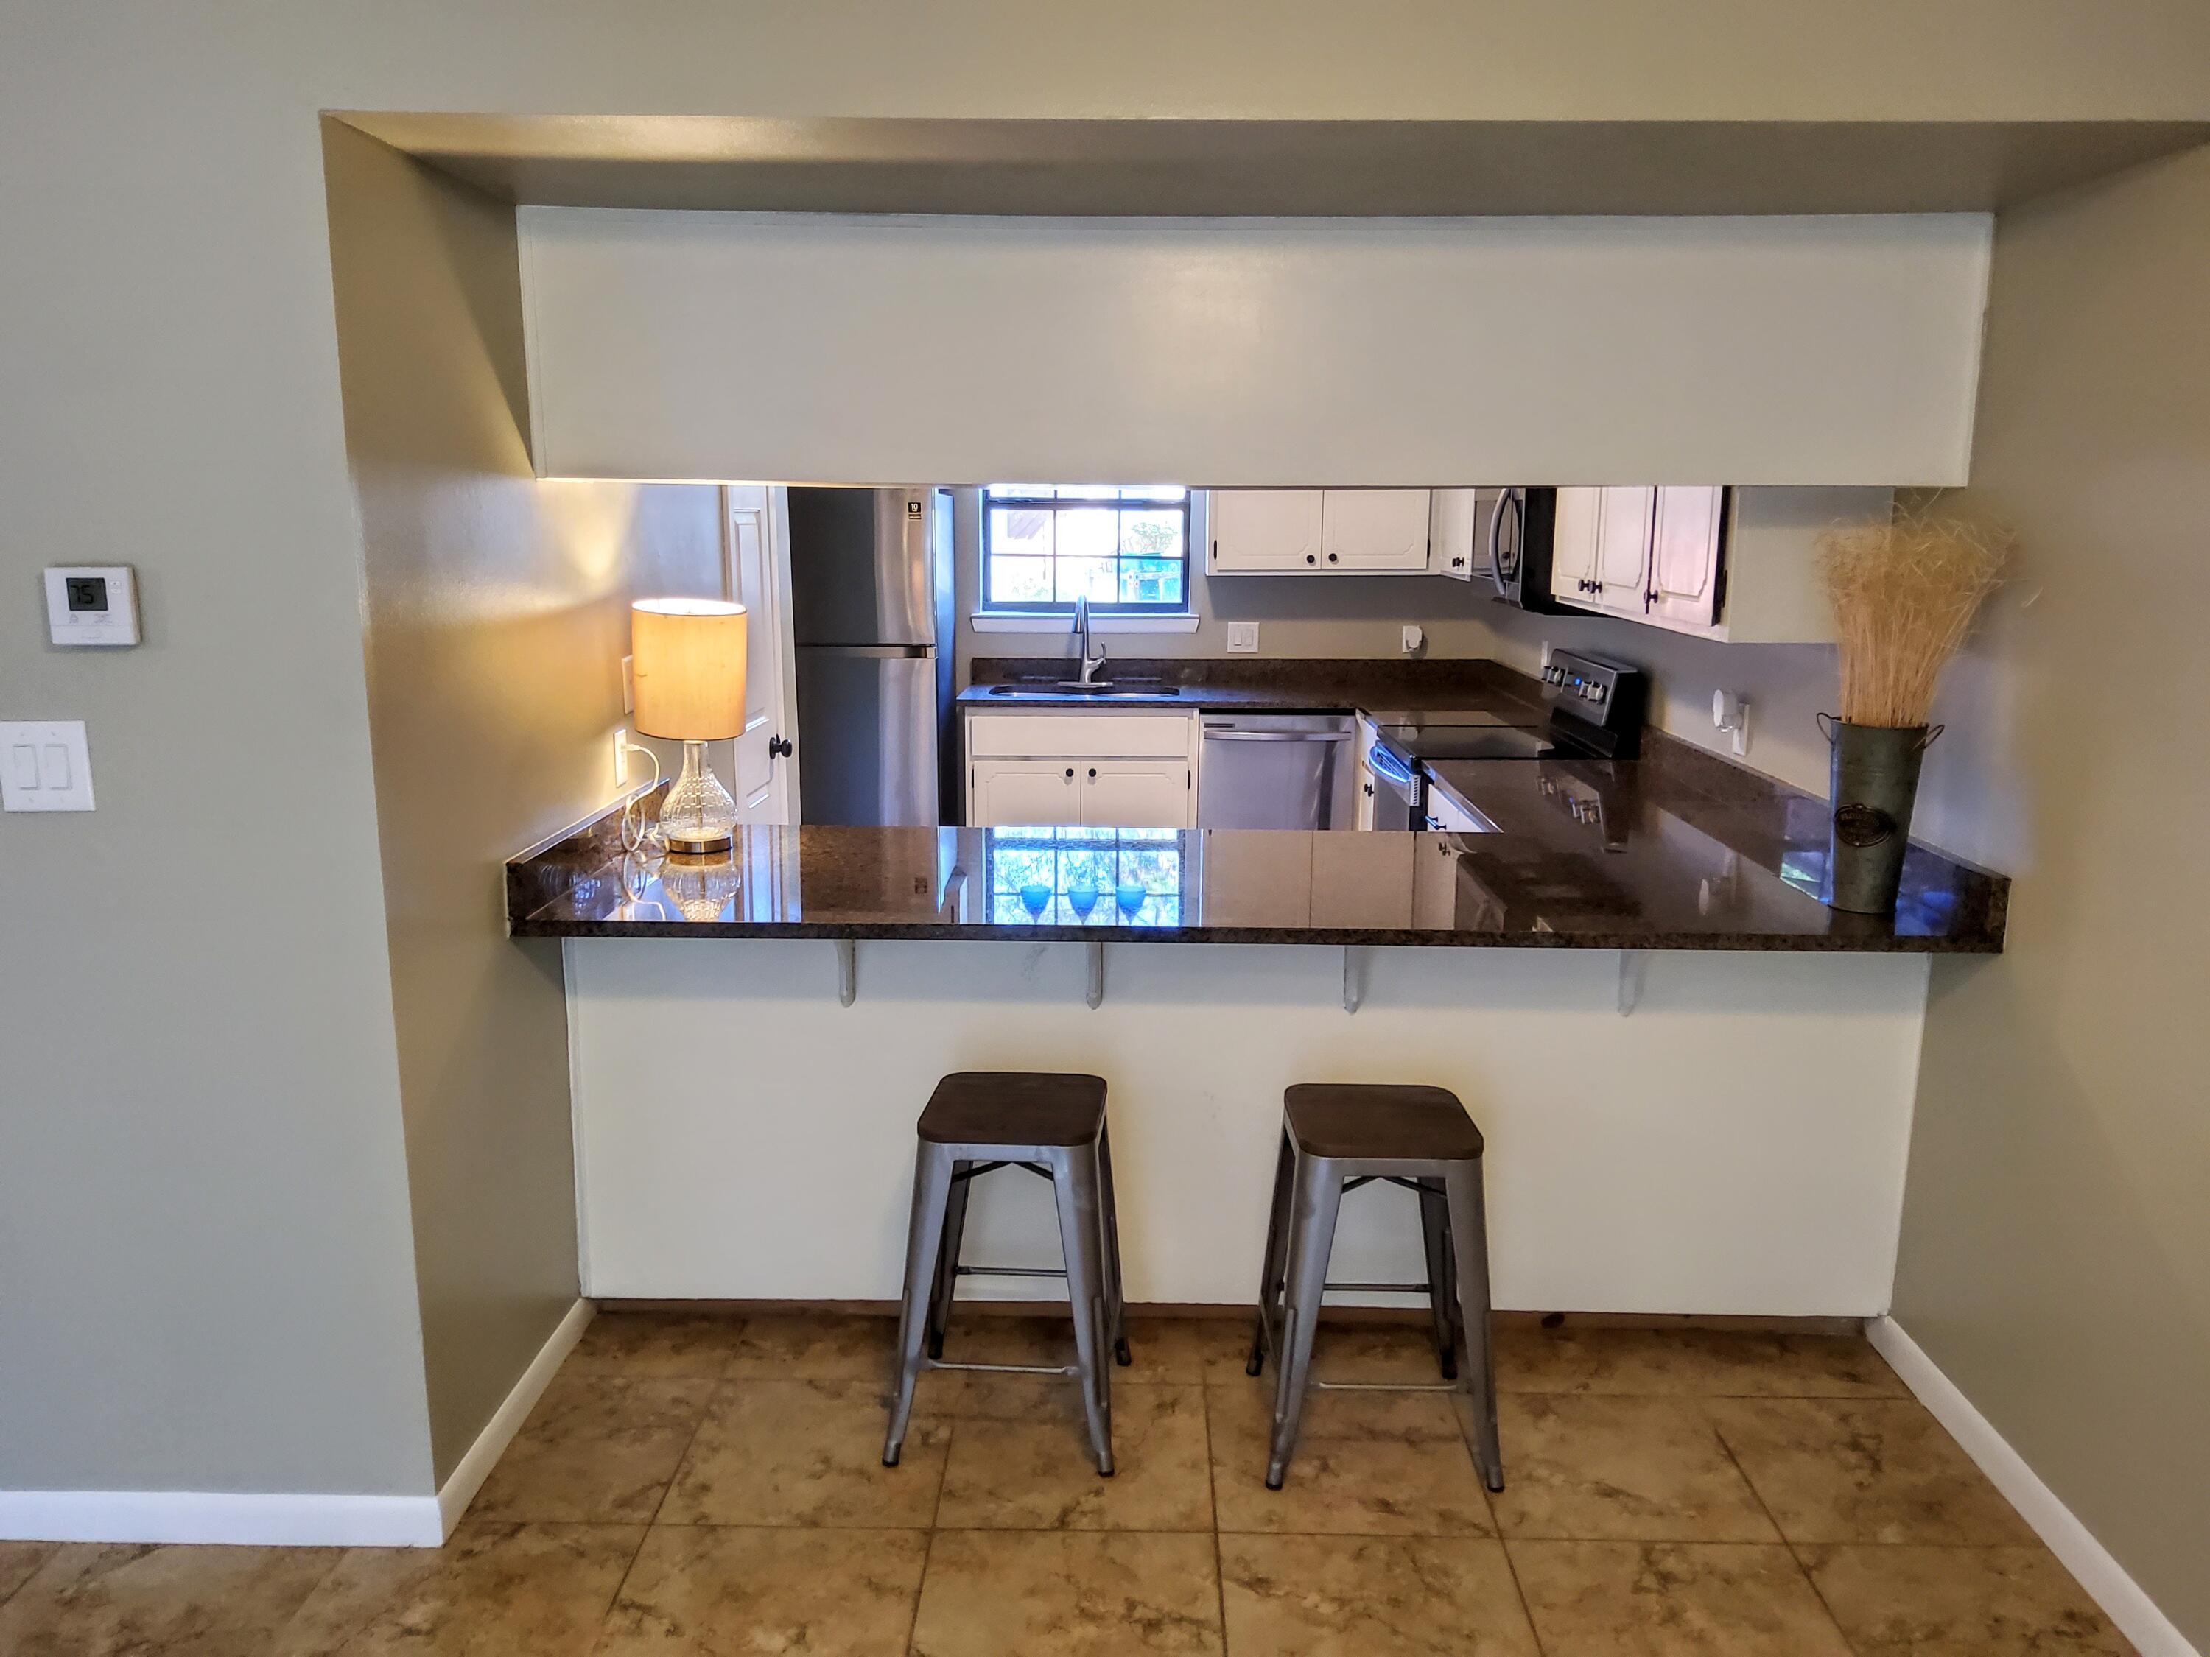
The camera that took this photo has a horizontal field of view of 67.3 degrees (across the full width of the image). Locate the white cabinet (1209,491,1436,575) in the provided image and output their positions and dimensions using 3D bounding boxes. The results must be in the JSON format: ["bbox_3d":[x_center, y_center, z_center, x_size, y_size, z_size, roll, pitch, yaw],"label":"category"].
[{"bbox_3d":[0.859,-1.407,6.703,0.890,0.760,0.320,1,11,1],"label":"white cabinet"}]

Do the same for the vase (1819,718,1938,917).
[{"bbox_3d":[1.462,-0.025,3.167,0.215,0.362,0.168,9,14,35],"label":"vase"}]

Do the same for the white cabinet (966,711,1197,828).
[{"bbox_3d":[-0.081,-0.098,6.811,0.910,0.880,0.610,1,11,1],"label":"white cabinet"}]

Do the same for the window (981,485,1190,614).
[{"bbox_3d":[-0.074,-1.358,6.927,0.880,0.920,0.100,1,11,1],"label":"window"}]

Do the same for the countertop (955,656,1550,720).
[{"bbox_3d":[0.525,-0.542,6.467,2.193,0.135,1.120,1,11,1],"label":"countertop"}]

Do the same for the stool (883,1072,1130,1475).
[{"bbox_3d":[-0.163,0.793,3.030,0.405,0.612,0.405,1,12,5],"label":"stool"}]

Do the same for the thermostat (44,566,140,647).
[{"bbox_3d":[-1.458,-0.320,2.395,0.122,0.110,0.025,1,12,1],"label":"thermostat"}]

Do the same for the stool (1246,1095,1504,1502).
[{"bbox_3d":[0.484,0.807,2.985,0.405,0.612,0.405,1,12,1],"label":"stool"}]

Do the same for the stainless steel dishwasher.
[{"bbox_3d":[0.679,-0.085,6.781,0.605,0.860,0.610,1,11,1],"label":"stainless steel dishwasher"}]

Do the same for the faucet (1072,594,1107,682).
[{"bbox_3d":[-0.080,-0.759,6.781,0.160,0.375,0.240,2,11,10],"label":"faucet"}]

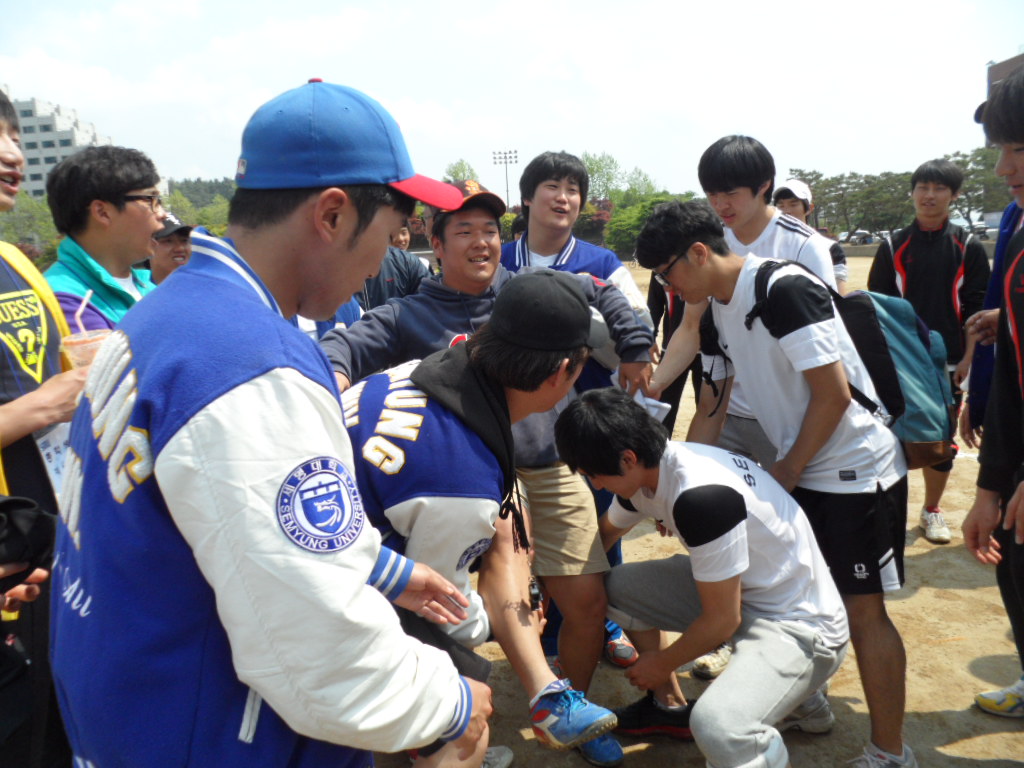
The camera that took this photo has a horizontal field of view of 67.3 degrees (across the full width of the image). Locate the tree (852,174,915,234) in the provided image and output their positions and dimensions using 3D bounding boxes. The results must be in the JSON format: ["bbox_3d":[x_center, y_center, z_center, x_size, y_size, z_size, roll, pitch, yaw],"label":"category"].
[{"bbox_3d":[24.022,-11.540,50.000,4.500,4.600,4.300,-2,11,0],"label":"tree"}]

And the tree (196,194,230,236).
[{"bbox_3d":[-17.853,-9.600,46.000,3.000,3.800,3.000,-2,11,0],"label":"tree"}]

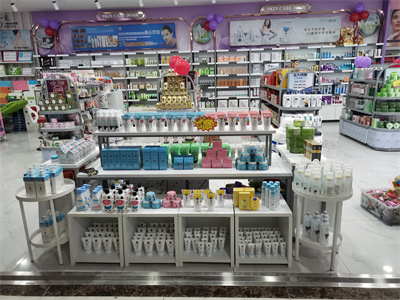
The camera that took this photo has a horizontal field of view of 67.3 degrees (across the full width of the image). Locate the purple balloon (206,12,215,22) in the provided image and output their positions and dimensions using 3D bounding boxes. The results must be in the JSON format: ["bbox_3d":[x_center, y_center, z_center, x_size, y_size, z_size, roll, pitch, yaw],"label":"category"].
[{"bbox_3d":[0.321,-3.869,8.772,0.260,0.280,0.260,-1,13,3],"label":"purple balloon"}]

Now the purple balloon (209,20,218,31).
[{"bbox_3d":[0.362,-3.262,7.883,0.247,0.262,0.247,-1,14,3],"label":"purple balloon"}]

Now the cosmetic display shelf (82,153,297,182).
[{"bbox_3d":[-0.112,0.137,2.561,1.628,0.054,0.603,-1,14,3],"label":"cosmetic display shelf"}]

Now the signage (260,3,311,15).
[{"bbox_3d":[2.496,-4.090,8.720,1.460,0.280,0.100,-1,13,3],"label":"signage"}]

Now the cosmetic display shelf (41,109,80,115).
[{"bbox_3d":[-2.361,-0.647,5.123,0.660,0.060,0.320,-2,13,-3],"label":"cosmetic display shelf"}]

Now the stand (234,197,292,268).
[{"bbox_3d":[0.452,0.592,2.283,0.399,0.419,0.382,-1,14,3],"label":"stand"}]

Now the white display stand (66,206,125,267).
[{"bbox_3d":[-0.736,0.609,2.345,0.395,0.419,0.382,-1,14,3],"label":"white display stand"}]

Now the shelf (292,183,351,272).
[{"bbox_3d":[0.924,0.558,2.320,0.420,0.600,0.420,-1,13,3],"label":"shelf"}]

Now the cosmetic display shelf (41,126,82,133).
[{"bbox_3d":[-2.345,-0.365,5.137,0.710,0.060,0.320,-2,13,-3],"label":"cosmetic display shelf"}]

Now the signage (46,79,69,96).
[{"bbox_3d":[-2.173,-0.944,4.612,0.327,0.271,0.027,-1,14,3],"label":"signage"}]

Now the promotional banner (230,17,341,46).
[{"bbox_3d":[2.543,-3.524,8.943,3.240,0.690,0.060,-1,13,3],"label":"promotional banner"}]

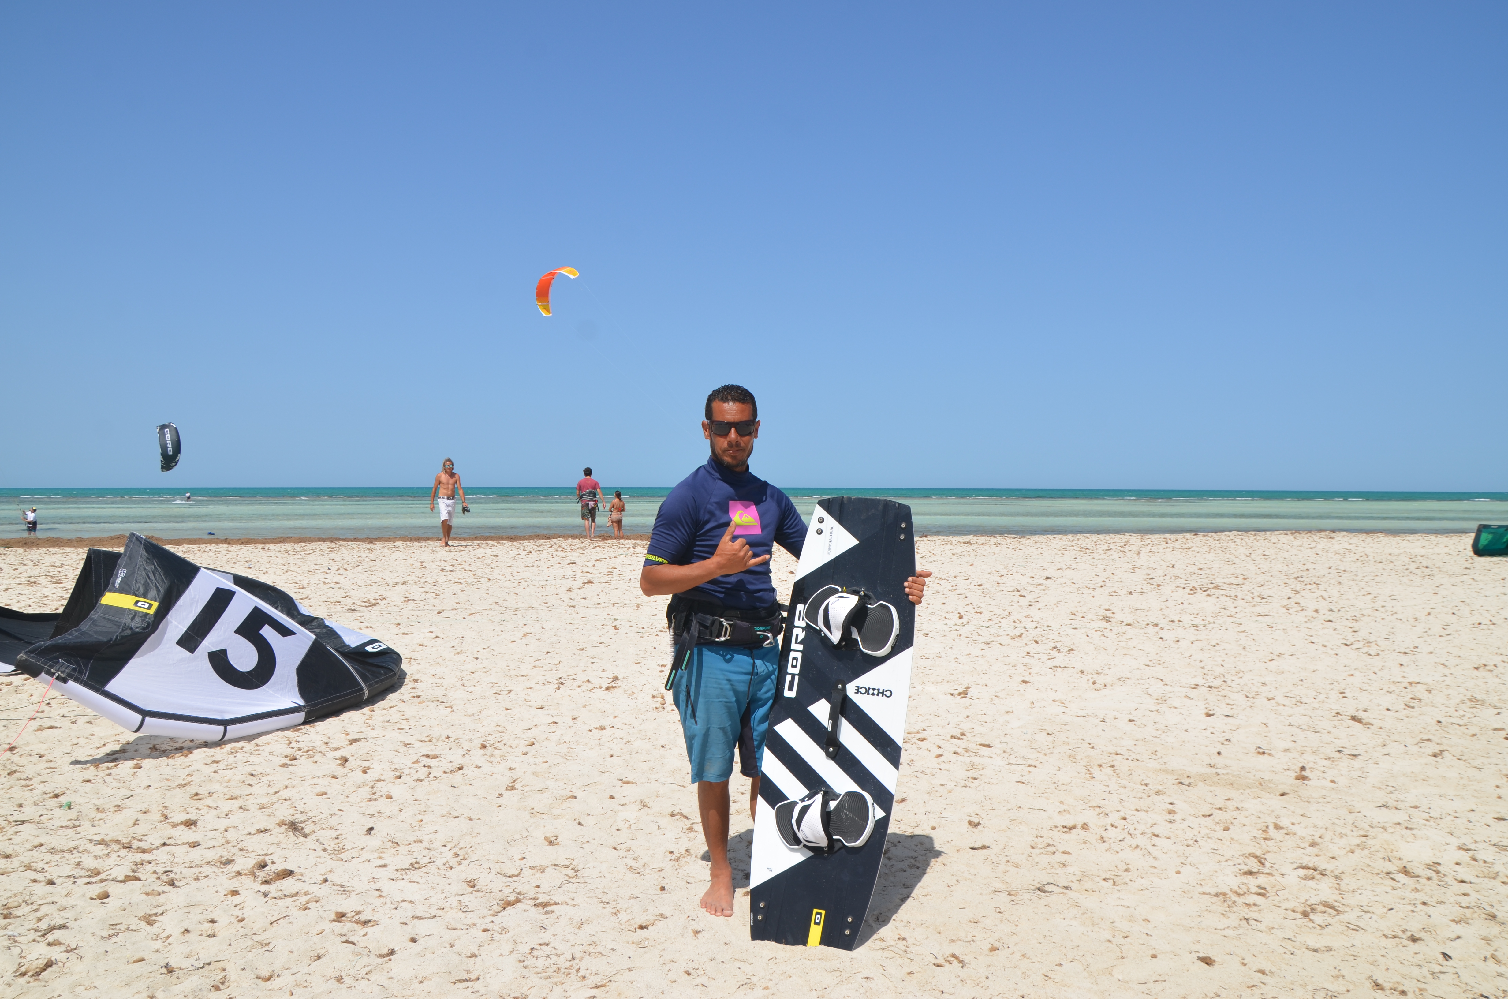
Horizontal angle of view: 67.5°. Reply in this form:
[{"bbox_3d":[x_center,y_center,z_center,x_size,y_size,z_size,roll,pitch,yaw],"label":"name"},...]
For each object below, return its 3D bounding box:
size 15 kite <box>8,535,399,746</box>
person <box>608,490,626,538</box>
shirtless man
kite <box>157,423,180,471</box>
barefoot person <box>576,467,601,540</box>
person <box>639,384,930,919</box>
[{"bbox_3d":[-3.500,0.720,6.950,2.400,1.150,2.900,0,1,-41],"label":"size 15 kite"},{"bbox_3d":[-3.427,0.393,28.300,0.450,1.250,0.310,0,1,-9],"label":"person"},{"bbox_3d":[-6.102,0.059,22.500,0.760,1.780,0.450,0,1,-14],"label":"shirtless man"},{"bbox_3d":[-62.199,-5.484,120.000,2.400,5.200,2.200,0,1,-18],"label":"kite"},{"bbox_3d":[-4.034,0.100,27.500,0.660,1.760,0.420,0,1,0],"label":"barefoot person"},{"bbox_3d":[0.100,0.488,3.750,0.930,1.750,0.500,0,1,-7],"label":"person"}]

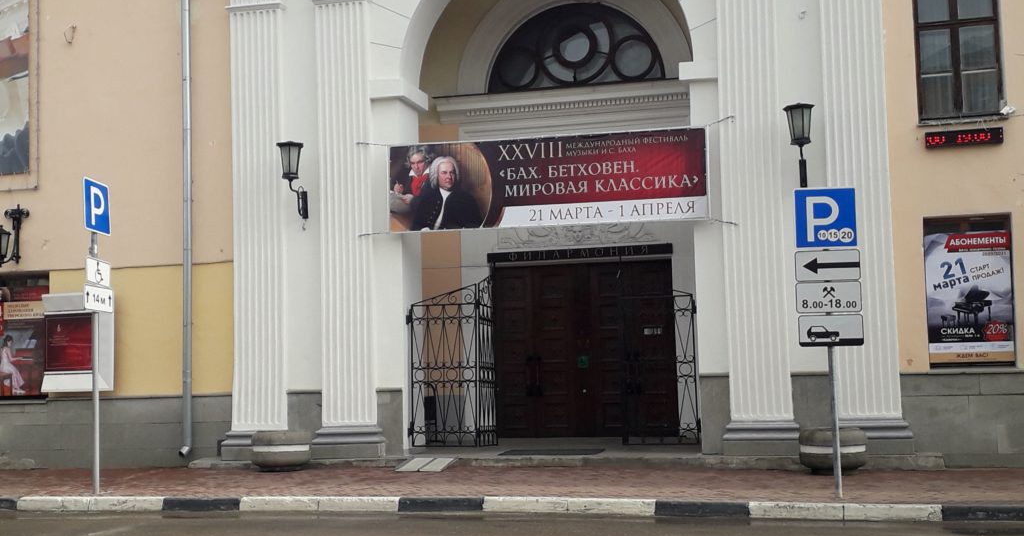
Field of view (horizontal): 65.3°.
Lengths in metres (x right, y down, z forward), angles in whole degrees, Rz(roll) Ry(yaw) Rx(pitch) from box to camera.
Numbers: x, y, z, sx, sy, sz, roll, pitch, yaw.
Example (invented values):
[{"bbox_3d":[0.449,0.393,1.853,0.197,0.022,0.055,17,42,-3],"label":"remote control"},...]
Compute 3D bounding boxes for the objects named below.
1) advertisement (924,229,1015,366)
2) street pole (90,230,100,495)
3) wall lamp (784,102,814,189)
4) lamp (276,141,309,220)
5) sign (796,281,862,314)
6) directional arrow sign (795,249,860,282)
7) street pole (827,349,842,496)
[{"bbox_3d":[5.876,0.386,10.266,1.030,1.660,0.040,-2,-3,8],"label":"advertisement"},{"bbox_3d":[-5.211,1.073,10.011,0.075,3.480,0.075,-2,-3,8],"label":"street pole"},{"bbox_3d":[3.755,-1.562,10.377,0.370,1.080,0.480,-3,-3,20],"label":"wall lamp"},{"bbox_3d":[-3.079,-1.259,11.349,0.370,1.060,0.480,-2,-3,14],"label":"lamp"},{"bbox_3d":[3.489,0.314,8.789,0.700,0.345,0.030,-2,-3,8],"label":"sign"},{"bbox_3d":[3.484,-0.028,8.805,0.700,0.345,0.030,-2,-3,8],"label":"directional arrow sign"},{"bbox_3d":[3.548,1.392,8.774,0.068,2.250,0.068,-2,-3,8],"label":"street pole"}]

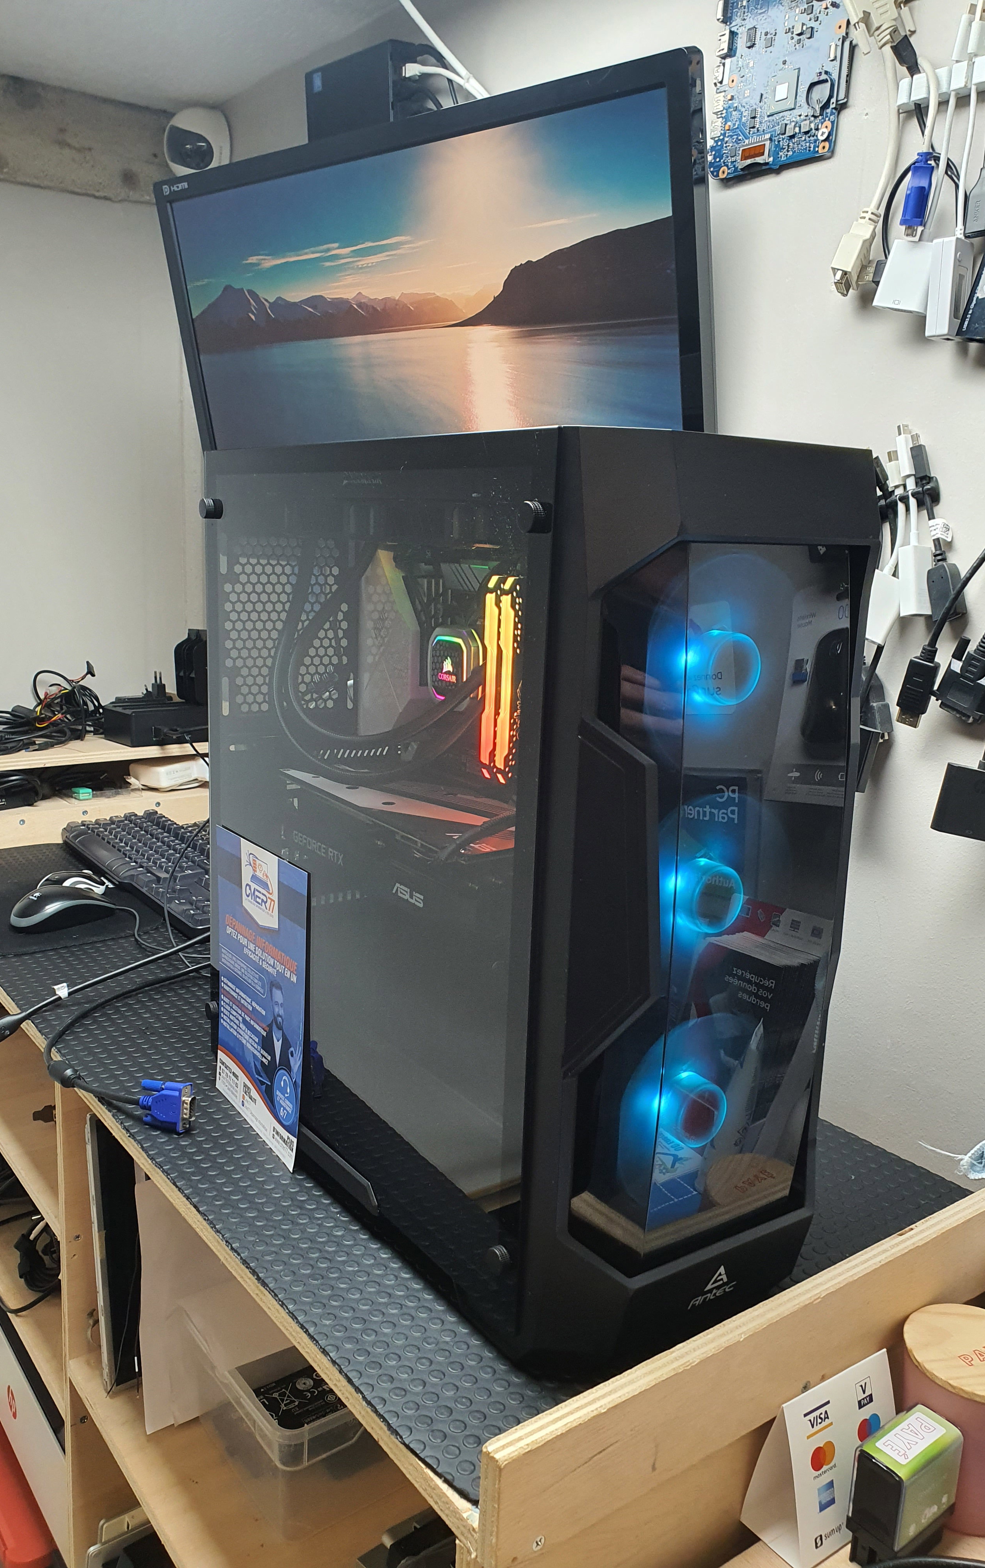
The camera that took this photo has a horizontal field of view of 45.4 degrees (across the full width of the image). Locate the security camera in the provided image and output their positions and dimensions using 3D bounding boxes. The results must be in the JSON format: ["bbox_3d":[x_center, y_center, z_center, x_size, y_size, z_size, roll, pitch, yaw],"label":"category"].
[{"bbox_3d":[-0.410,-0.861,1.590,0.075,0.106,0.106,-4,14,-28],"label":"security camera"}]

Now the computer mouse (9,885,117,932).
[{"bbox_3d":[-0.472,0.132,1.296,0.111,0.039,0.062,-6,14,-33],"label":"computer mouse"}]

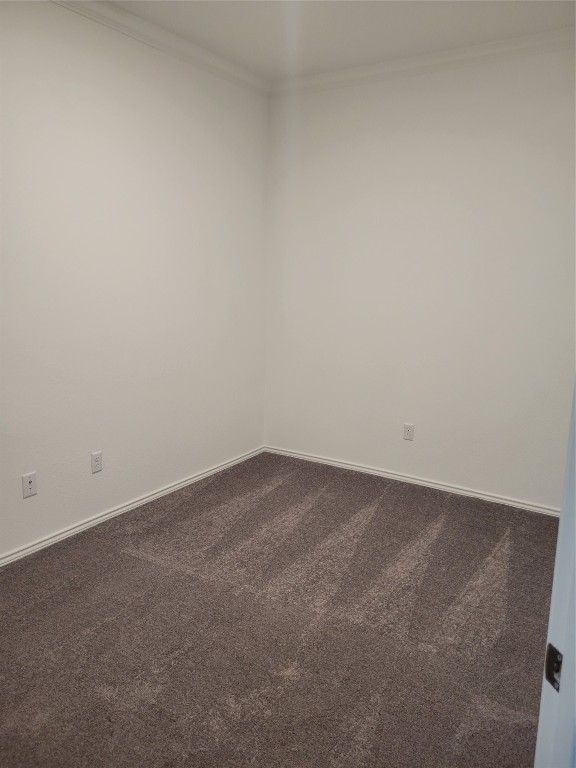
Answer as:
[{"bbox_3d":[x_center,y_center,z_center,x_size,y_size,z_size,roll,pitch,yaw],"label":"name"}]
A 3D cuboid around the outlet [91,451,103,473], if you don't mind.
[{"bbox_3d":[-1.046,0.433,3.171,0.009,0.115,0.071,8,13,32],"label":"outlet"}]

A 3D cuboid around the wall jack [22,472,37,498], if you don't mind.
[{"bbox_3d":[-1.266,0.499,2.835,0.009,0.115,0.071,8,13,32],"label":"wall jack"}]

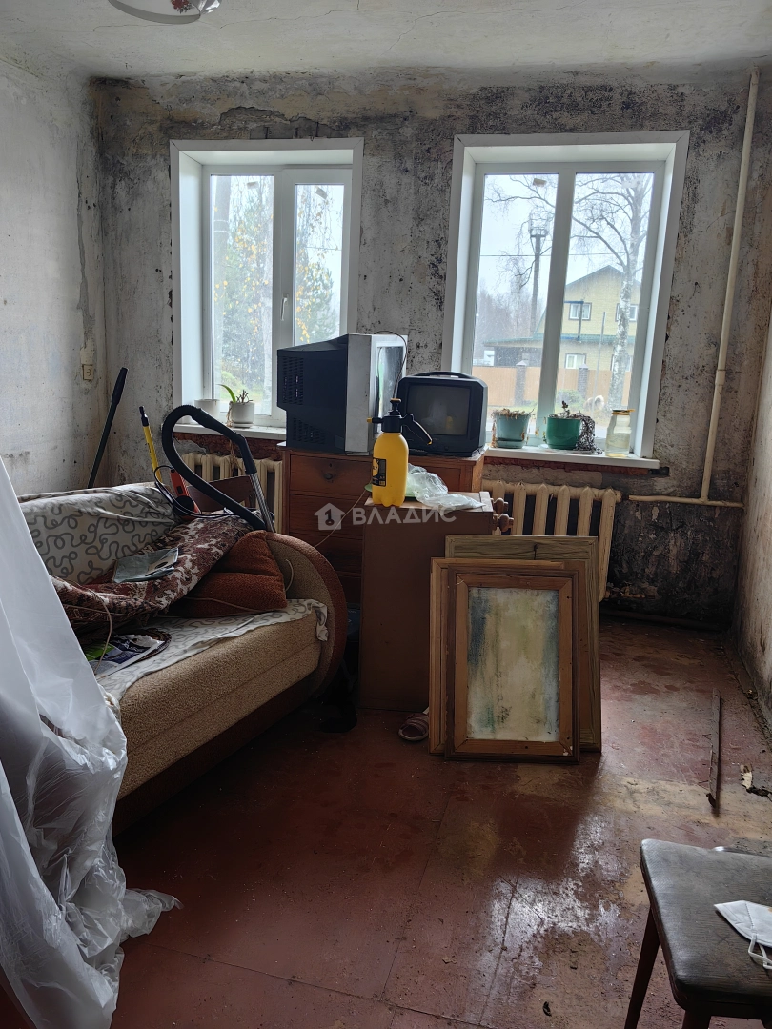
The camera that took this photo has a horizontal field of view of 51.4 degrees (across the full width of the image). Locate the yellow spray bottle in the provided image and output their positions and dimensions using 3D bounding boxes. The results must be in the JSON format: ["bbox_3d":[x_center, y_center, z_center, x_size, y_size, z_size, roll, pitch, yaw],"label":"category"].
[{"bbox_3d":[0.051,-0.231,2.918,0.232,0.374,0.138,1,12,-8],"label":"yellow spray bottle"}]

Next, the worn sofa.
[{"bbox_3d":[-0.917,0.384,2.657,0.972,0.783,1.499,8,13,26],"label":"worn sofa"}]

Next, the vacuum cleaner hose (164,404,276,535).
[{"bbox_3d":[-0.702,-0.165,3.350,0.440,0.530,0.220,2,12,0],"label":"vacuum cleaner hose"}]

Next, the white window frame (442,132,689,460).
[{"bbox_3d":[0.853,-1.078,4.024,1.075,1.505,0.230,5,12,14],"label":"white window frame"}]

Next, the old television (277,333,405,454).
[{"bbox_3d":[-0.201,-0.549,3.568,0.460,0.490,0.560,6,13,17],"label":"old television"}]

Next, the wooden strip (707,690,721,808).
[{"bbox_3d":[1.188,0.803,2.890,0.028,0.016,0.958,7,13,21],"label":"wooden strip"}]

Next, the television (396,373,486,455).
[{"bbox_3d":[0.248,-0.453,3.554,0.380,0.345,0.360,4,12,6],"label":"television"}]

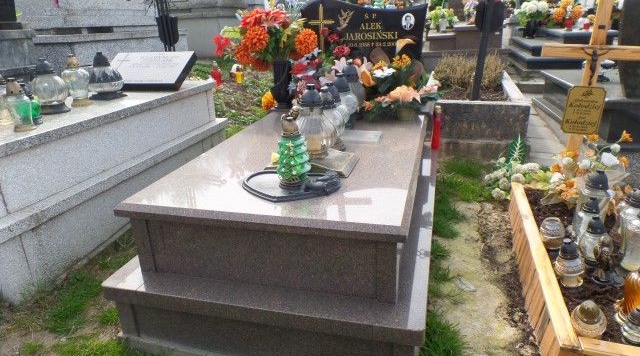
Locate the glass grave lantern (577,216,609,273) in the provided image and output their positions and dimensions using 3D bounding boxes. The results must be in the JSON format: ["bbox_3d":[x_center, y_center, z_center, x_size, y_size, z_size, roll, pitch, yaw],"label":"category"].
[{"bbox_3d":[1.275,0.318,1.986,0.144,0.288,0.144,-3,20,17],"label":"glass grave lantern"}]

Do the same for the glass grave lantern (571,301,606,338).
[{"bbox_3d":[1.012,0.554,1.604,0.136,0.212,0.136,-2,20,17],"label":"glass grave lantern"}]

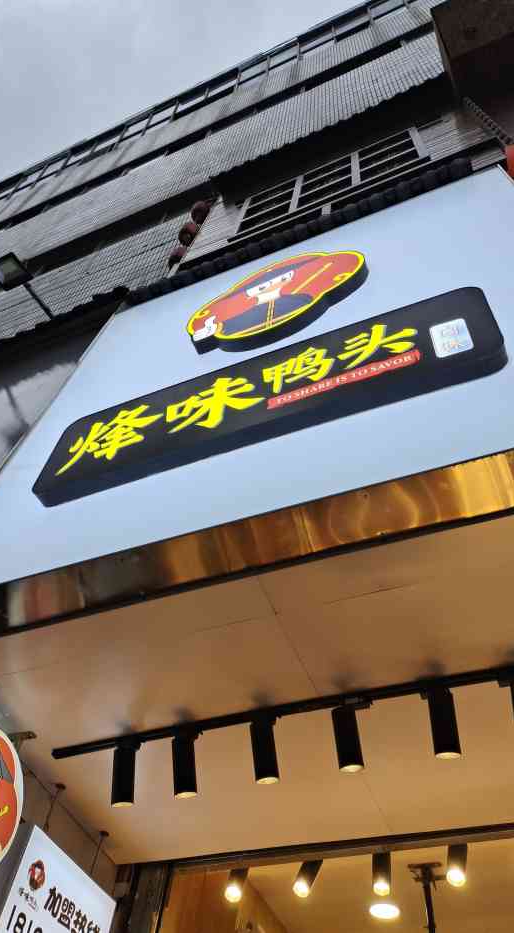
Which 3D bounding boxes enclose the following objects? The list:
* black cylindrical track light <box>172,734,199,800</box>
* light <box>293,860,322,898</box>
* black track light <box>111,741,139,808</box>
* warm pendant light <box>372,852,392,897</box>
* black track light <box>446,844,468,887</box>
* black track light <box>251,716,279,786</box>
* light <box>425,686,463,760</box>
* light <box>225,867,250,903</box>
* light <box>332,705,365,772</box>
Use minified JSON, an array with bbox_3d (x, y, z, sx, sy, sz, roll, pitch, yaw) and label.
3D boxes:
[{"bbox_3d":[-0.242,0.998,1.981,0.075,0.180,0.075,-6,-39,-5],"label":"black cylindrical track light"},{"bbox_3d":[0.223,1.710,2.505,0.075,0.180,0.075,44,-61,10],"label":"light"},{"bbox_3d":[-0.455,1.055,2.033,0.075,0.180,0.075,-23,-43,18],"label":"black track light"},{"bbox_3d":[0.511,1.637,2.426,0.075,0.180,0.075,3,-71,10],"label":"warm pendant light"},{"bbox_3d":[0.795,1.547,2.346,0.075,0.180,0.075,6,-73,18],"label":"black track light"},{"bbox_3d":[0.024,0.911,1.906,0.075,0.180,0.075,-4,-42,-4],"label":"black track light"},{"bbox_3d":[0.555,0.759,1.760,0.075,0.180,0.075,-1,-39,6],"label":"light"},{"bbox_3d":[-0.082,1.793,2.586,0.075,0.180,0.075,-12,-87,12],"label":"light"},{"bbox_3d":[0.280,0.836,1.835,0.075,0.180,0.075,-18,-43,16],"label":"light"}]

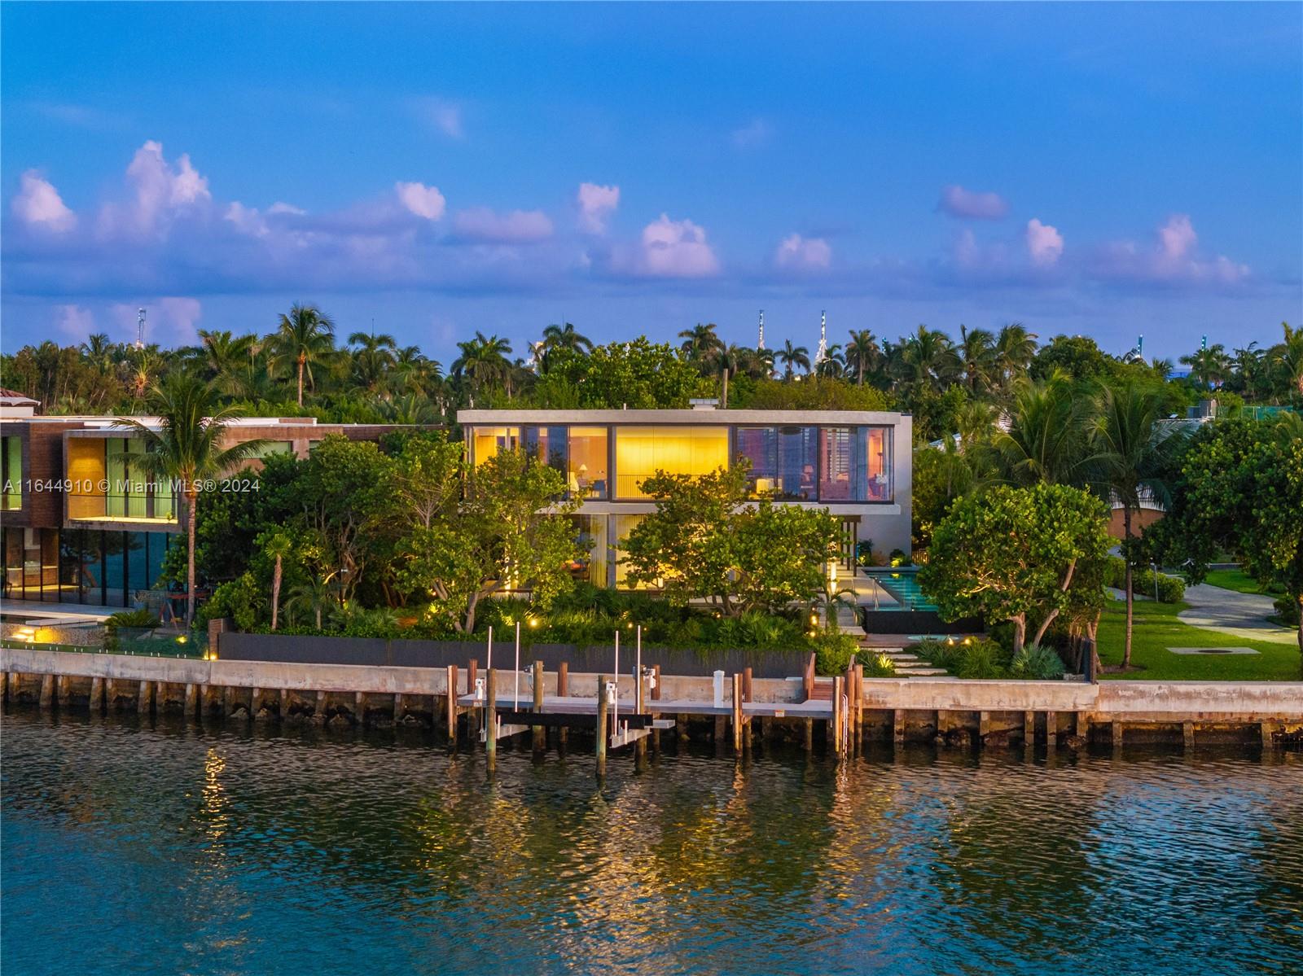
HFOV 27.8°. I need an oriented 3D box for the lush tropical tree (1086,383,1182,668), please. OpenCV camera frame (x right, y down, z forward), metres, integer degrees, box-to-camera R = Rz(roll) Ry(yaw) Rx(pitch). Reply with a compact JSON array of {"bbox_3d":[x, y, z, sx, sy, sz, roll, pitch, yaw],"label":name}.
[{"bbox_3d":[16.199,1.267,88.656,3.500,9.590,3.500,0,3,0],"label":"lush tropical tree"}]

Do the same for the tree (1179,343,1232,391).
[{"bbox_3d":[49.349,-5.989,234.949,4.700,13.790,4.700,0,2,0],"label":"tree"}]

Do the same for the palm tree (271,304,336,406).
[{"bbox_3d":[-23.784,-4.728,179.955,5.000,15.690,5.000,0,2,0],"label":"palm tree"}]

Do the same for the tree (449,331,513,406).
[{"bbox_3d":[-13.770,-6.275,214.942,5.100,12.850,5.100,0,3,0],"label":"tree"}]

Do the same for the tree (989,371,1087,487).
[{"bbox_3d":[15.241,0.565,103.106,4.600,10.290,4.600,0,2,0],"label":"tree"}]

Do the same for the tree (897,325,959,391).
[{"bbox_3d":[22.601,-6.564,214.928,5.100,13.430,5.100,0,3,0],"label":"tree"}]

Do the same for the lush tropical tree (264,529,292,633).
[{"bbox_3d":[-13.019,3.262,92.253,1.000,3.460,1.000,0,3,0],"label":"lush tropical tree"}]

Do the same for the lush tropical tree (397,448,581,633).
[{"bbox_3d":[-6.081,1.969,98.659,6.800,6.990,6.300,0,2,0],"label":"lush tropical tree"}]

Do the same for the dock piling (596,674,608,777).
[{"bbox_3d":[-1.549,7.439,82.665,0.330,3.190,0.330,0,2,0],"label":"dock piling"}]

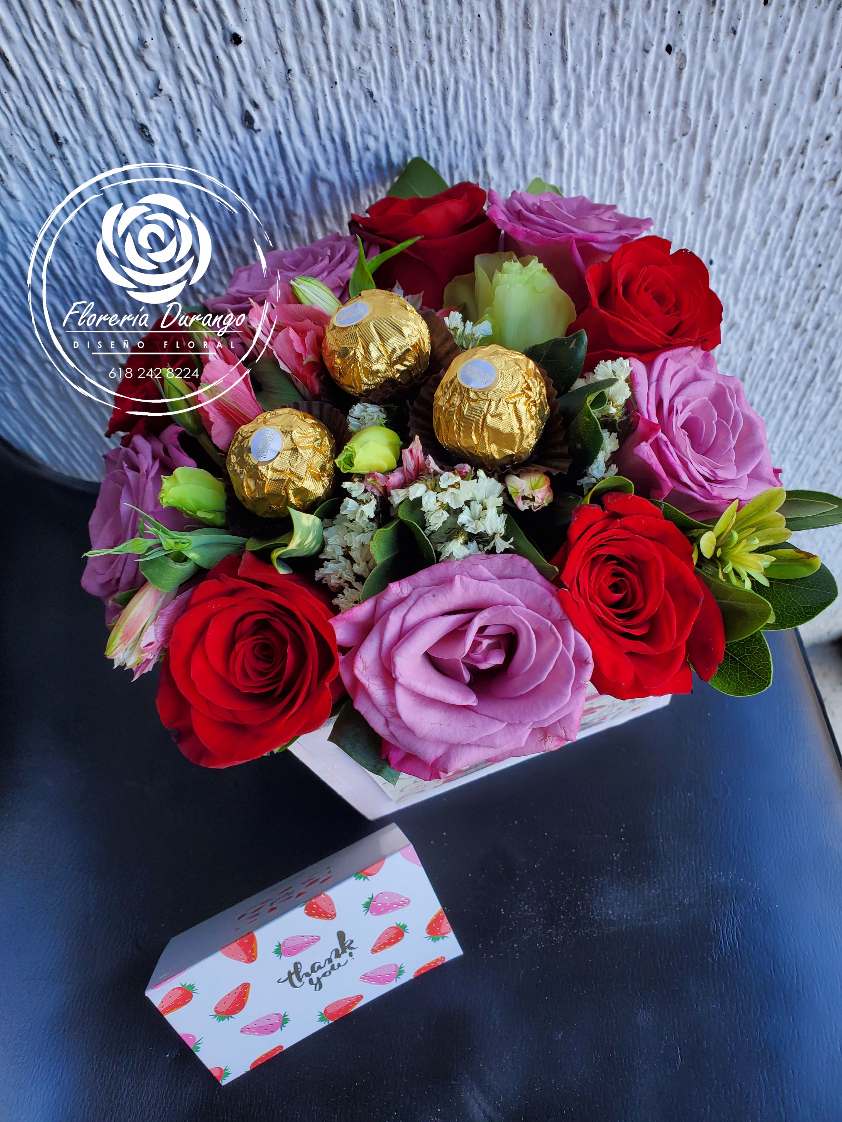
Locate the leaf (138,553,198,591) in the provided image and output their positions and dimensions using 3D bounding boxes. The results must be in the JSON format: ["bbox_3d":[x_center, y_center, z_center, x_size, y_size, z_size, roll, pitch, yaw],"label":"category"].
[{"bbox_3d":[-0.077,0.003,0.256,0.018,0.010,0.010,-3,59,5],"label":"leaf"}]

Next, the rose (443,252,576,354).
[{"bbox_3d":[0.028,-0.080,0.264,0.041,0.042,0.039,1,41,-1],"label":"rose"}]

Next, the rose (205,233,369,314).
[{"bbox_3d":[-0.050,-0.105,0.315,0.062,0.042,0.058,-17,31,10],"label":"rose"}]

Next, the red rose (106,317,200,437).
[{"bbox_3d":[-0.087,-0.061,0.285,0.046,0.038,0.046,-17,42,26],"label":"red rose"}]

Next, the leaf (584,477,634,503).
[{"bbox_3d":[0.056,-0.021,0.250,0.017,0.010,0.014,17,64,18],"label":"leaf"}]

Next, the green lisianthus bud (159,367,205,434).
[{"bbox_3d":[-0.075,-0.050,0.265,0.012,0.027,0.012,-11,42,18],"label":"green lisianthus bud"}]

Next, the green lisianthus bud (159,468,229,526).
[{"bbox_3d":[-0.069,-0.019,0.256,0.024,0.018,0.017,12,36,-19],"label":"green lisianthus bud"}]

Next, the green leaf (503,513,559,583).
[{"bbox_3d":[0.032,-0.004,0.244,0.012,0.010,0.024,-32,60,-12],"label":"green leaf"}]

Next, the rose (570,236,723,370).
[{"bbox_3d":[0.074,-0.085,0.278,0.046,0.038,0.044,0,77,-9],"label":"rose"}]

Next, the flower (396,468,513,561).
[{"bbox_3d":[0.009,-0.013,0.240,0.033,0.020,0.021,-3,59,5],"label":"flower"}]

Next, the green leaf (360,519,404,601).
[{"bbox_3d":[-0.011,0.000,0.241,0.012,0.014,0.018,-3,59,5],"label":"green leaf"}]

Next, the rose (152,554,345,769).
[{"bbox_3d":[-0.049,0.028,0.243,0.053,0.043,0.056,-1,76,1],"label":"rose"}]

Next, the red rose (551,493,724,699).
[{"bbox_3d":[0.069,0.011,0.270,0.057,0.048,0.062,0,78,18],"label":"red rose"}]

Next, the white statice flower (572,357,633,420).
[{"bbox_3d":[0.054,-0.052,0.253,0.018,0.016,0.014,-3,59,5],"label":"white statice flower"}]

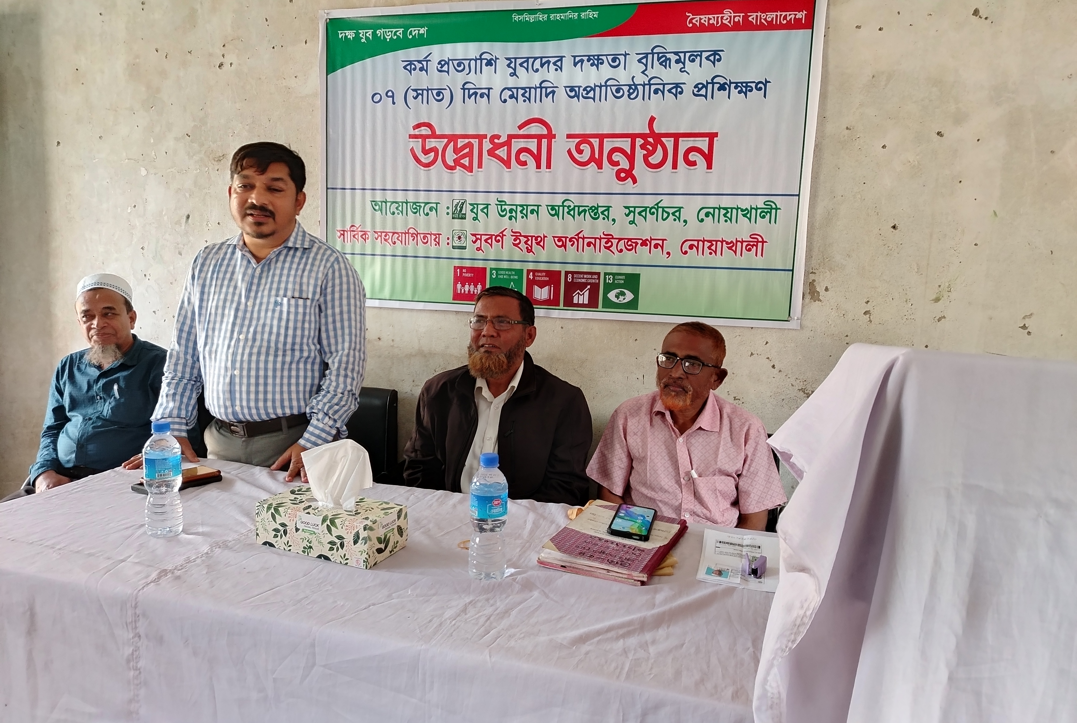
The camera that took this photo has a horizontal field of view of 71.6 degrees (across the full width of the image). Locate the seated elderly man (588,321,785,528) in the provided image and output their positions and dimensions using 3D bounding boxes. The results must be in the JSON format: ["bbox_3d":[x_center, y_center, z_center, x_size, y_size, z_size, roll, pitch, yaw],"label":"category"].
[{"bbox_3d":[0.280,0.500,1.687,0.500,1.161,0.750,5,8,20],"label":"seated elderly man"}]

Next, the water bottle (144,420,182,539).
[{"bbox_3d":[-0.707,0.215,1.404,0.065,0.208,0.065,2,7,0],"label":"water bottle"}]

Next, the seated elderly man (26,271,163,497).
[{"bbox_3d":[-1.264,0.377,2.009,0.500,1.212,0.780,3,7,4],"label":"seated elderly man"}]

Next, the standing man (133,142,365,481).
[{"bbox_3d":[-0.733,0.225,1.969,0.570,1.562,0.450,3,7,8],"label":"standing man"}]

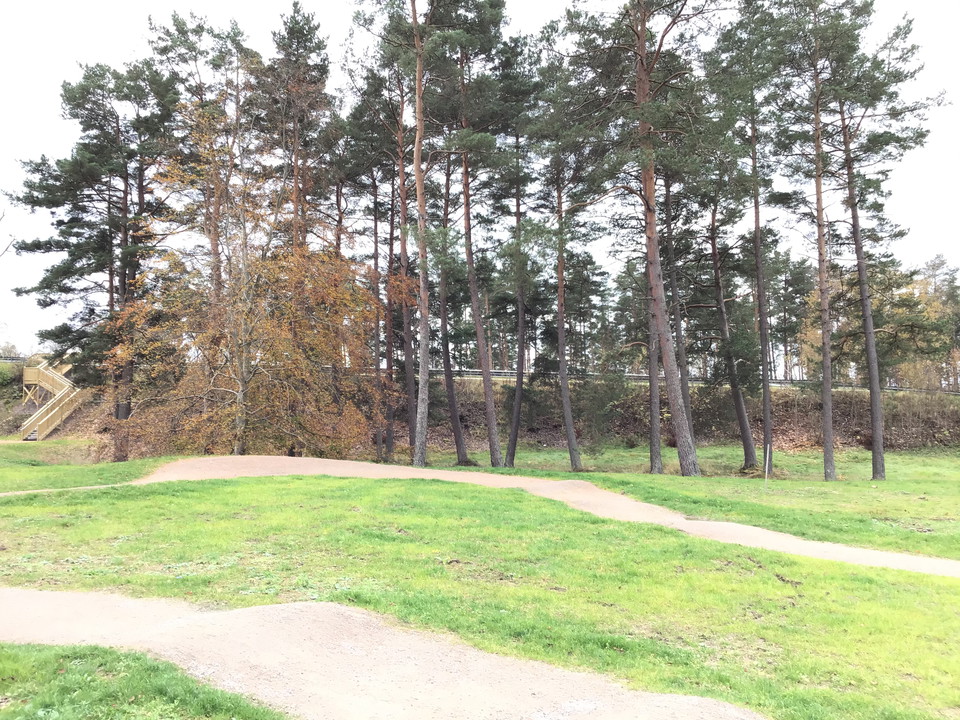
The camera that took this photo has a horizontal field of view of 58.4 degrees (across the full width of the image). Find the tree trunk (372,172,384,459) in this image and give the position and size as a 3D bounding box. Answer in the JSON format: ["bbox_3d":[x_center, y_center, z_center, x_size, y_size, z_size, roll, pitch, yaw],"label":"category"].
[{"bbox_3d":[-3.602,-1.596,30.352,0.279,10.370,0.265,-1,-4,0],"label":"tree trunk"}]

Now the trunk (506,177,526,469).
[{"bbox_3d":[1.106,-1.255,27.519,0.348,9.401,0.331,2,-4,0],"label":"trunk"}]

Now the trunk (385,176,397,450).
[{"bbox_3d":[-3.190,-1.572,31.354,0.325,10.416,0.308,0,-4,0],"label":"trunk"}]

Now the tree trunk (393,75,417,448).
[{"bbox_3d":[-2.573,-3.384,30.469,0.384,13.822,0.365,-2,-4,0],"label":"tree trunk"}]

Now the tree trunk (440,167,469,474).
[{"bbox_3d":[-0.851,-1.708,29.154,0.402,10.458,0.382,-3,-4,0],"label":"tree trunk"}]

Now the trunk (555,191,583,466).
[{"bbox_3d":[2.621,-0.936,25.486,0.352,8.442,0.334,-3,-4,0],"label":"trunk"}]

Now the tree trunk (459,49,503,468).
[{"bbox_3d":[0.007,-3.354,27.460,0.487,13.599,0.462,-5,-4,0],"label":"tree trunk"}]

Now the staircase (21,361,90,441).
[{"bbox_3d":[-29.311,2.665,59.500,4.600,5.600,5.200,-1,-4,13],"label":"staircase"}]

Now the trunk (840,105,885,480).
[{"bbox_3d":[9.878,-1.827,22.334,0.397,9.864,0.377,-4,-4,0],"label":"trunk"}]

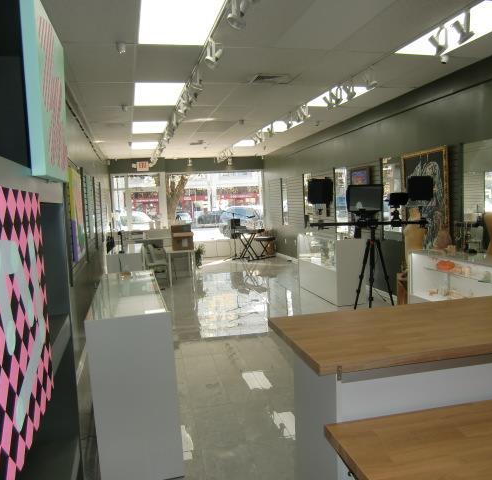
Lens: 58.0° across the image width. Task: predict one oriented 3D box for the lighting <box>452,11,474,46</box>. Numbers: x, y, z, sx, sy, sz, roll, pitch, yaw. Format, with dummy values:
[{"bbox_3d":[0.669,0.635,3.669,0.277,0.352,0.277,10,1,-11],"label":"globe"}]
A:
[{"bbox_3d":[1.633,-1.595,3.318,0.180,0.250,0.130,-3,5,-2],"label":"lighting"}]

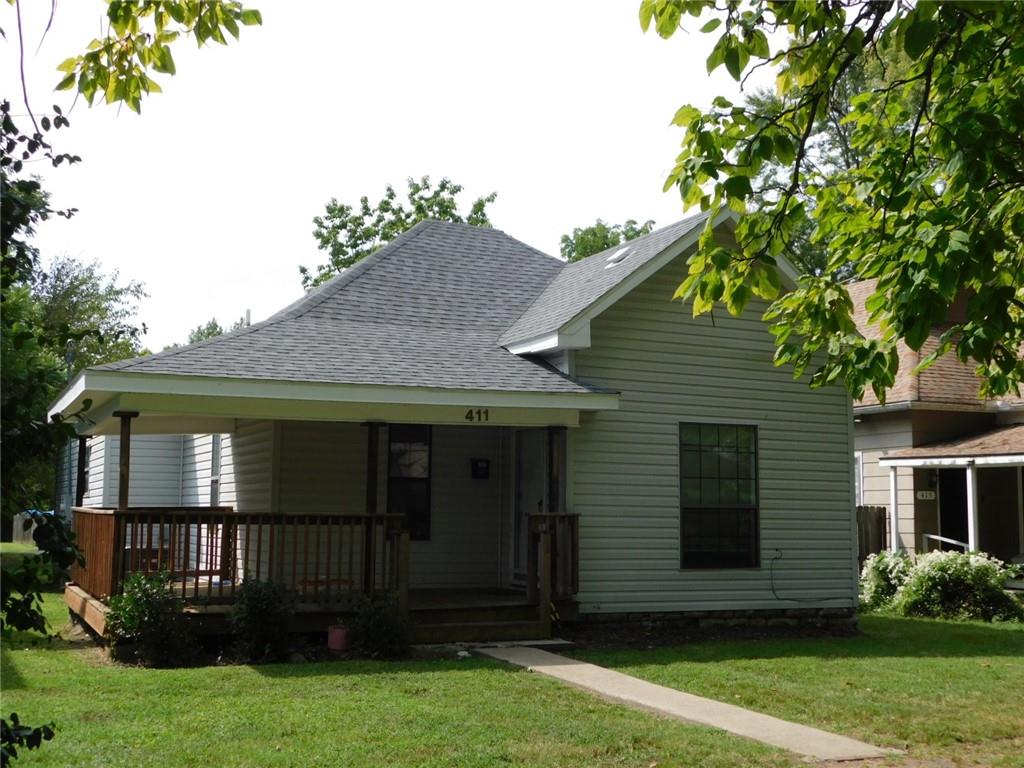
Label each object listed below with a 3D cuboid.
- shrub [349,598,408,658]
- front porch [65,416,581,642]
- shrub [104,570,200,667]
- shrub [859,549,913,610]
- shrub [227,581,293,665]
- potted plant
[{"bbox_3d":[-1.372,2.502,12.158,0.610,0.630,0.580,0,-6,0],"label":"shrub"},{"bbox_3d":[-2.425,1.770,14.460,5.350,2.450,4.400,3,-7,-25],"label":"front porch"},{"bbox_3d":[-3.408,2.232,11.216,0.850,0.880,0.800,3,-7,-25],"label":"shrub"},{"bbox_3d":[5.871,3.081,18.600,0.950,0.980,0.900,3,-7,-25],"label":"shrub"},{"bbox_3d":[-2.467,2.329,11.654,0.640,0.810,0.620,3,-7,-25],"label":"shrub"},{"bbox_3d":[-1.763,2.565,12.021,0.240,0.325,0.240,3,-7,-25],"label":"potted plant"}]

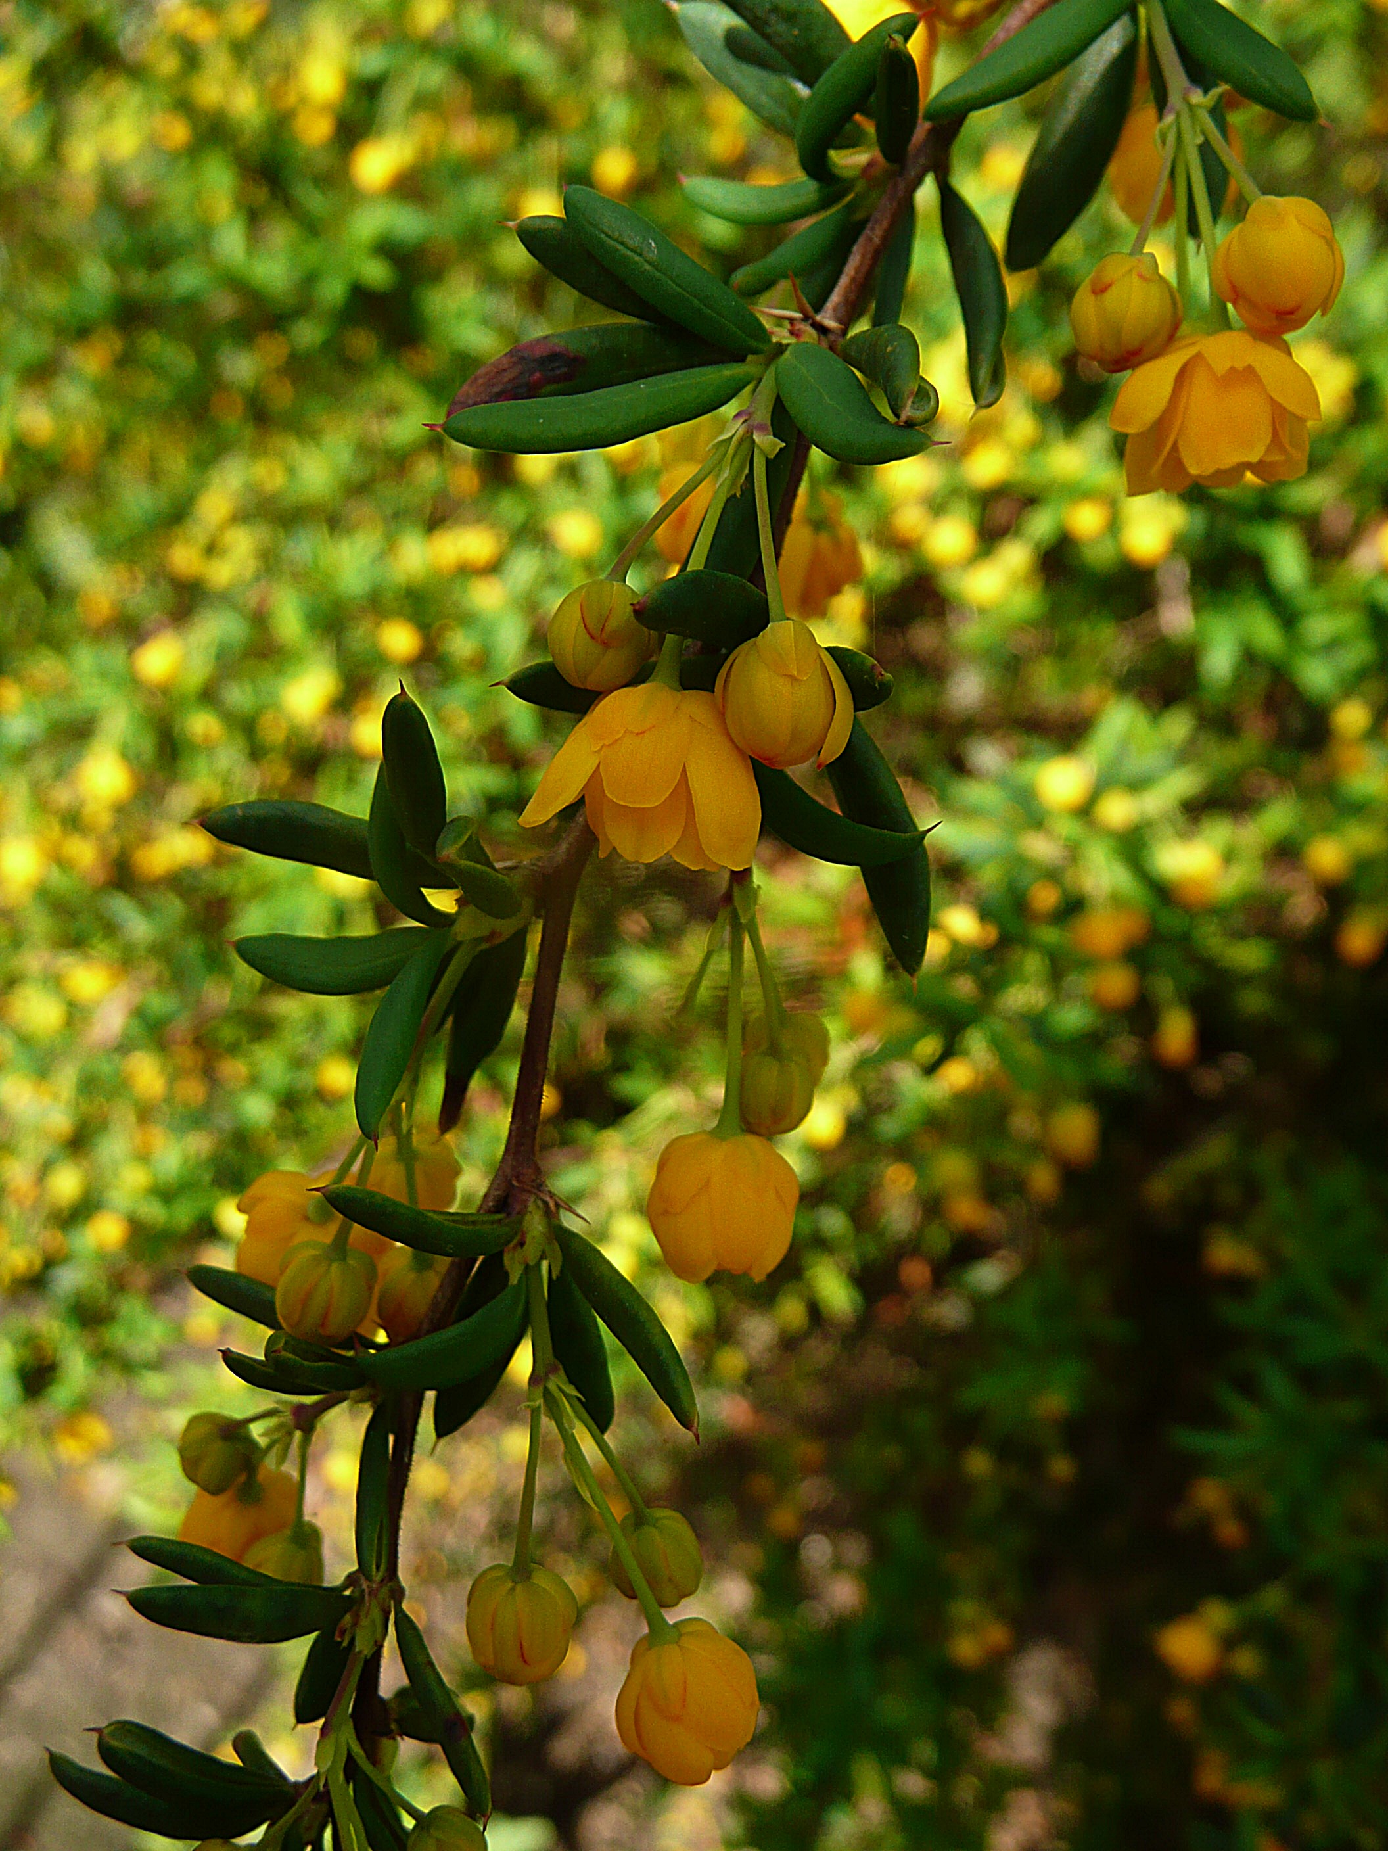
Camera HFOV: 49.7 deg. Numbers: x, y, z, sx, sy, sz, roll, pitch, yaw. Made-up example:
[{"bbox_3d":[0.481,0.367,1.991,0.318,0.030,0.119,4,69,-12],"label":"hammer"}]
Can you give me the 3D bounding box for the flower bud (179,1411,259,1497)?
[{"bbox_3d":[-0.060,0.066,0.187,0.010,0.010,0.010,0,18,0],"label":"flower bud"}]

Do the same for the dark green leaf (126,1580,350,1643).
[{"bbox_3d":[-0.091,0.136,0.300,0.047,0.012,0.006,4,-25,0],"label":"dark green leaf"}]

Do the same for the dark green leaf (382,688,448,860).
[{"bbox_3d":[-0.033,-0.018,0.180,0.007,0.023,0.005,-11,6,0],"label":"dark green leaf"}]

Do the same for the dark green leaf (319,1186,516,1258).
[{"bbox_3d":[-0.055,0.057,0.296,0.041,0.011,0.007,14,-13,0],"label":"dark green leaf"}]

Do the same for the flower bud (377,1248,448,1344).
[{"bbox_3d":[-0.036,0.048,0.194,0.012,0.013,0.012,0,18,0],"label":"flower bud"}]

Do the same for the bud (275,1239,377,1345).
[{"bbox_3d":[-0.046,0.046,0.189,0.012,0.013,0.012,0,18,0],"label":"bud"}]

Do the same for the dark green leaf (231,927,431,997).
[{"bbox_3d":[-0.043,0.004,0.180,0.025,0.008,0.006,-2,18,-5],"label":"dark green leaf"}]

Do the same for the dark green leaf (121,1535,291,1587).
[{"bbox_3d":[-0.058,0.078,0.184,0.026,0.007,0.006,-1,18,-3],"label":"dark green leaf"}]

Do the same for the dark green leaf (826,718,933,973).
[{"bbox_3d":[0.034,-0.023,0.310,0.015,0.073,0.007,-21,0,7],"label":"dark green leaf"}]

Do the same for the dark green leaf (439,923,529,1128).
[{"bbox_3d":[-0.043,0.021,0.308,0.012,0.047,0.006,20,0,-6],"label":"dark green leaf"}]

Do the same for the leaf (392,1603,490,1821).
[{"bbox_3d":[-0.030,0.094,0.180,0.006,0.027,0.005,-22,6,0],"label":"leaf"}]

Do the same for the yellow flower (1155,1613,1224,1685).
[{"bbox_3d":[0.192,0.280,0.580,0.025,0.025,0.025,0,18,0],"label":"yellow flower"}]

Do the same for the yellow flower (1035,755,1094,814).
[{"bbox_3d":[0.143,-0.055,0.580,0.022,0.021,0.022,0,18,0],"label":"yellow flower"}]

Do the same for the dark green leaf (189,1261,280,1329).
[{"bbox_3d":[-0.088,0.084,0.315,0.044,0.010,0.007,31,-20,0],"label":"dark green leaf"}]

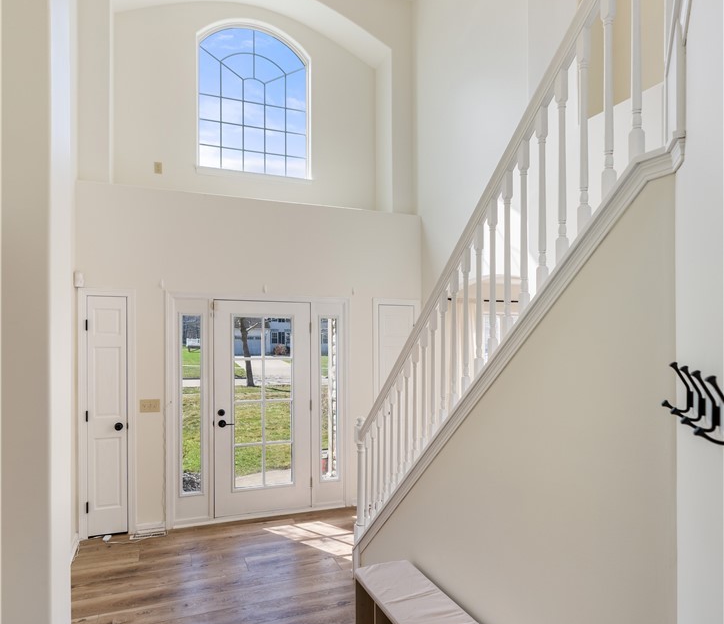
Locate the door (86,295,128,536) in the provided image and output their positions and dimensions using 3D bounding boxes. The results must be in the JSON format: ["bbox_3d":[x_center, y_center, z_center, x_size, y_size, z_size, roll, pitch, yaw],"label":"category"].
[{"bbox_3d":[-2.189,0.886,4.168,0.305,2.030,0.040,0,-2,-23],"label":"door"}]

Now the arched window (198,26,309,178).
[{"bbox_3d":[-1.163,-2.331,5.284,1.211,1.659,0.090,0,-2,-23],"label":"arched window"}]

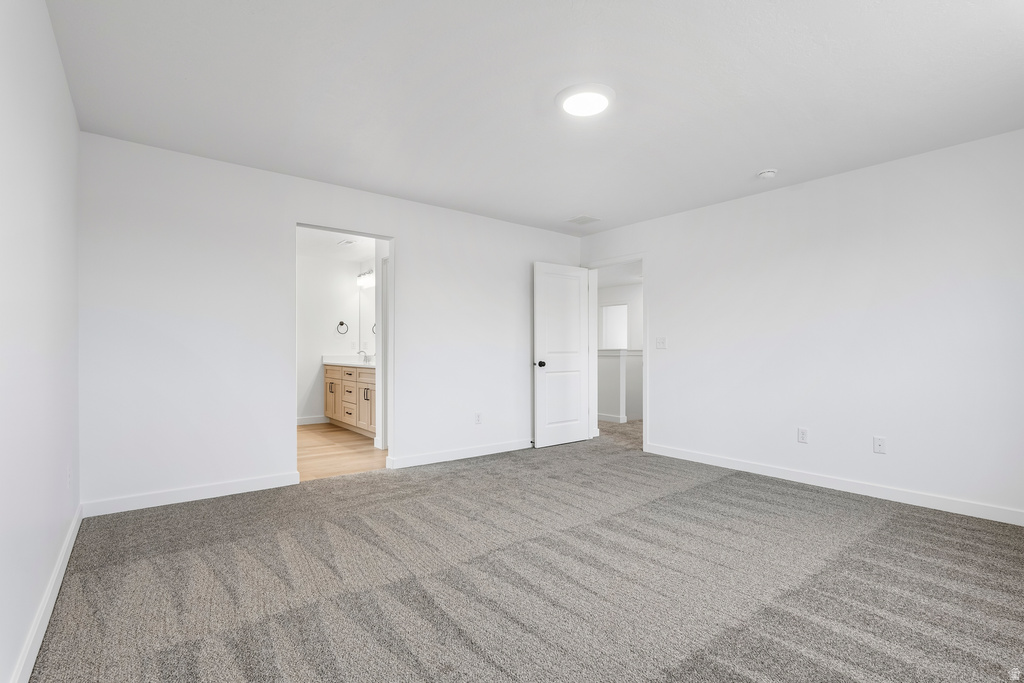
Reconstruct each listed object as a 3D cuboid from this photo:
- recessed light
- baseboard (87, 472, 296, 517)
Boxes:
[{"bbox_3d":[0.402,-1.310,2.490,0.325,0.035,0.325,0,-1,0],"label":"recessed light"},{"bbox_3d":[-2.192,1.073,3.236,1.266,0.090,0.016,1,-1,-39],"label":"baseboard"}]

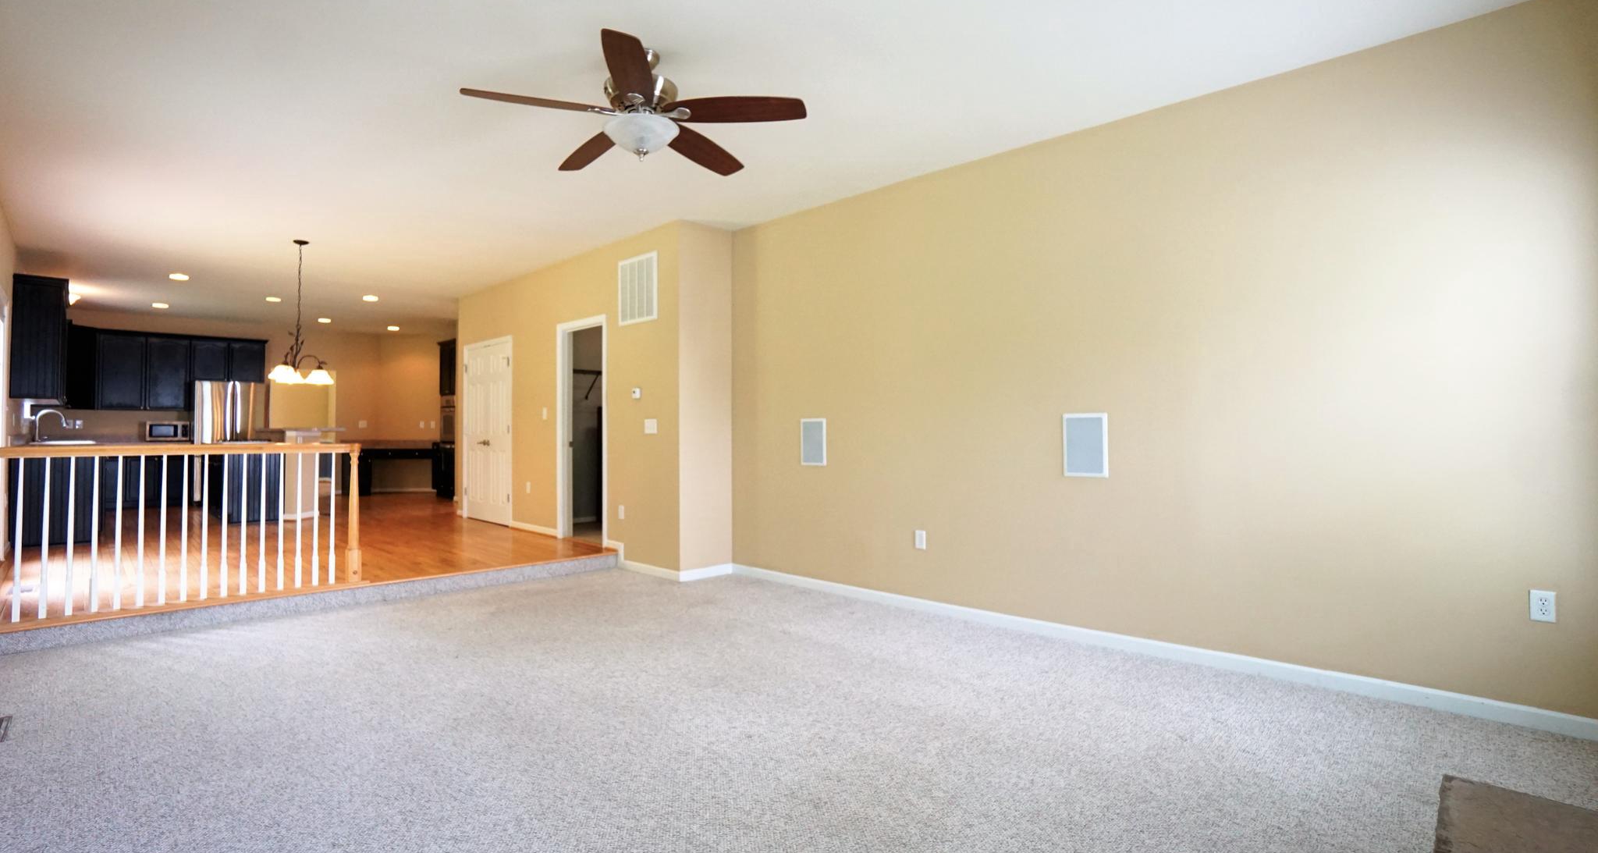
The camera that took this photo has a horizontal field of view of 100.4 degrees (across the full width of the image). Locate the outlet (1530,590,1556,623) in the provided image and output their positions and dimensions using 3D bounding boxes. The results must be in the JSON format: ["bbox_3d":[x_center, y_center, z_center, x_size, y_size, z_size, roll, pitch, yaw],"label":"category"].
[{"bbox_3d":[2.914,0.706,2.607,0.070,0.115,0.010,-1,-1,41],"label":"outlet"}]

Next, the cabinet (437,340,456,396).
[{"bbox_3d":[-5.054,-0.863,10.083,0.630,0.830,0.580,-1,-1,41],"label":"cabinet"}]

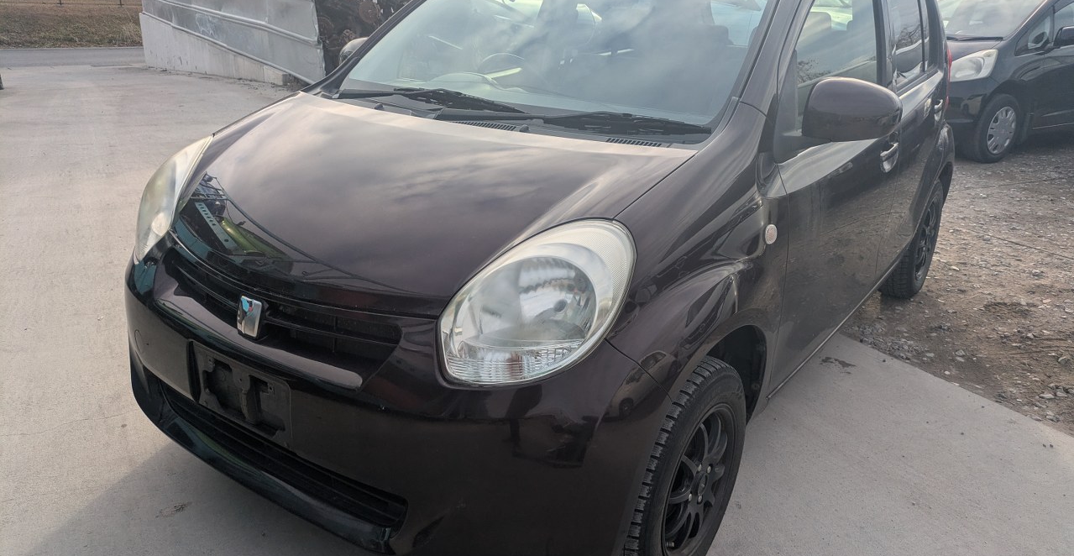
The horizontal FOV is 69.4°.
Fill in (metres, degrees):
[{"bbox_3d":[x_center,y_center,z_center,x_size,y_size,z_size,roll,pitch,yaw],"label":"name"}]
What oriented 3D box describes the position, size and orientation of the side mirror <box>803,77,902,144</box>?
[{"bbox_3d":[0.737,-0.394,1.835,0.230,0.165,0.135,15,24,34],"label":"side mirror"}]

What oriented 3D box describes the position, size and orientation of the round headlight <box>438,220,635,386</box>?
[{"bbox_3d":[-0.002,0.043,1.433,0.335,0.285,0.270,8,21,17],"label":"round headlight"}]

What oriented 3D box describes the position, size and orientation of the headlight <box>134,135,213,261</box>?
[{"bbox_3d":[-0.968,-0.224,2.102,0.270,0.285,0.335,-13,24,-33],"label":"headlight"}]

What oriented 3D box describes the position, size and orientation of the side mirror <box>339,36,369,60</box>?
[{"bbox_3d":[-0.666,-0.782,2.806,0.230,0.165,0.135,15,24,34],"label":"side mirror"}]

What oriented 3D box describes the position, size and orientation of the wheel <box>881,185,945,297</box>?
[{"bbox_3d":[1.774,-0.192,3.683,0.175,0.575,0.575,15,24,34],"label":"wheel"}]

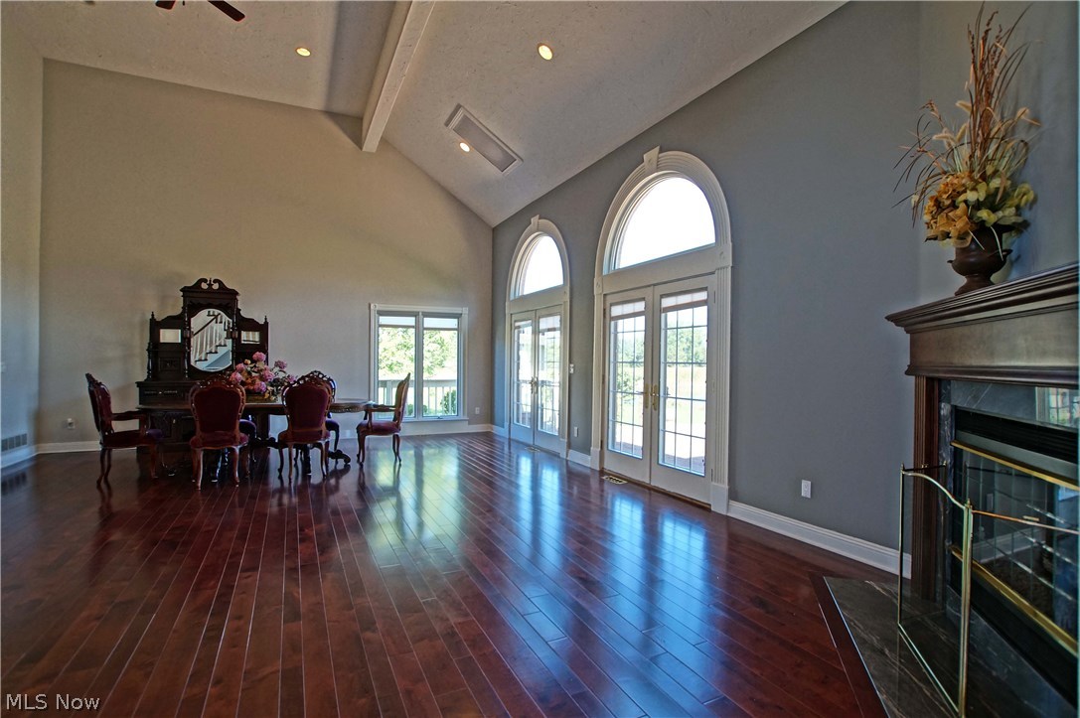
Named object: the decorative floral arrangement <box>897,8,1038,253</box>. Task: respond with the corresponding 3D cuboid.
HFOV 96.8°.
[{"bbox_3d":[1.719,-0.892,1.919,0.500,1.080,0.660,1,0,19],"label":"decorative floral arrangement"}]

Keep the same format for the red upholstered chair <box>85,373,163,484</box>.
[{"bbox_3d":[-4.324,0.698,5.034,0.620,1.090,0.570,1,0,-30],"label":"red upholstered chair"}]

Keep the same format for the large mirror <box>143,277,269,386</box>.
[{"bbox_3d":[-4.598,-0.404,6.714,1.400,1.470,0.320,1,0,-28],"label":"large mirror"}]

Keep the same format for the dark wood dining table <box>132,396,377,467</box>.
[{"bbox_3d":[-3.163,0.880,5.560,2.240,0.760,0.950,1,0,-28],"label":"dark wood dining table"}]

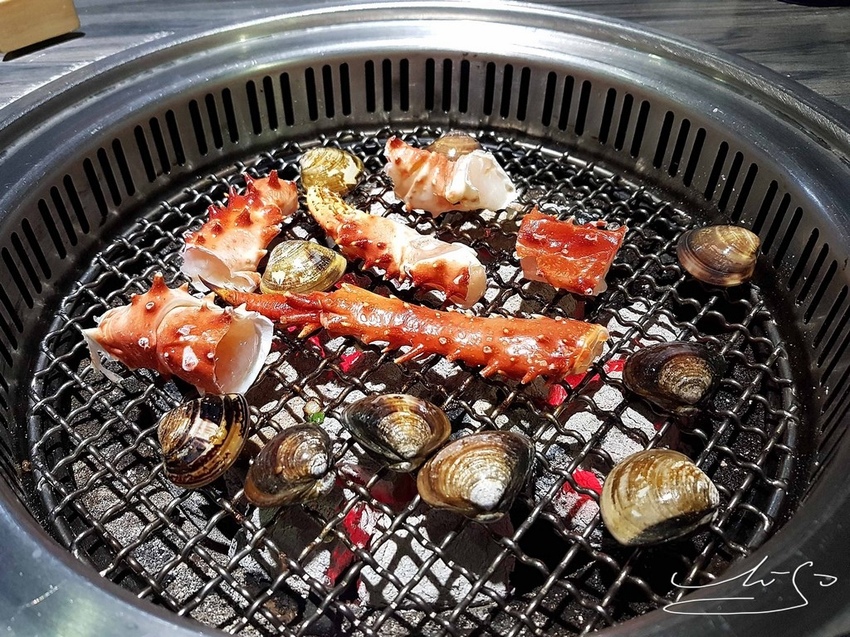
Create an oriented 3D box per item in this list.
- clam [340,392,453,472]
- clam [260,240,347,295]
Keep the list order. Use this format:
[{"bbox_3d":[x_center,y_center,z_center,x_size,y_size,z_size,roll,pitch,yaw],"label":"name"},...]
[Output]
[{"bbox_3d":[-0.010,0.039,0.224,0.038,0.018,0.029,11,46,9],"label":"clam"},{"bbox_3d":[-0.054,-0.022,0.284,0.037,0.018,0.029,-18,49,-19],"label":"clam"}]

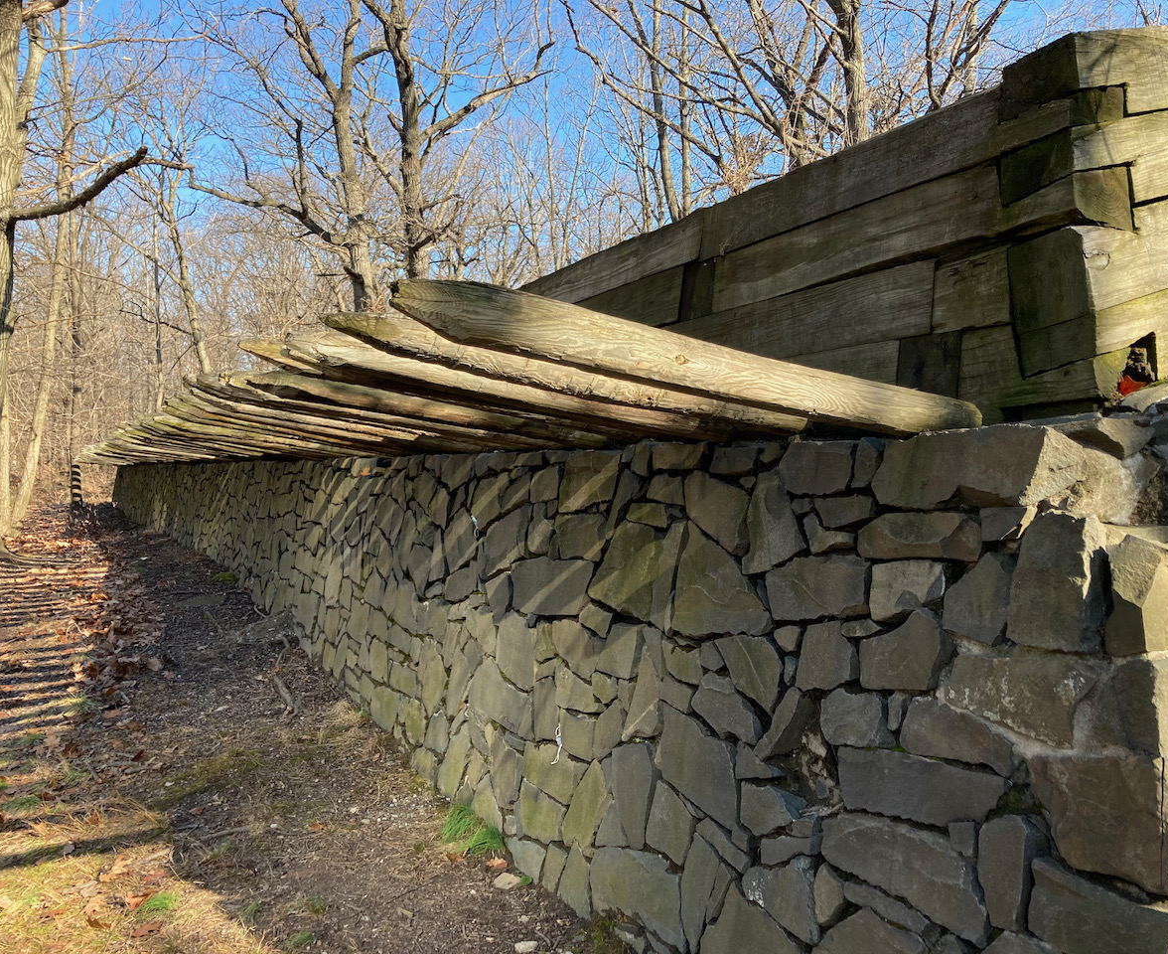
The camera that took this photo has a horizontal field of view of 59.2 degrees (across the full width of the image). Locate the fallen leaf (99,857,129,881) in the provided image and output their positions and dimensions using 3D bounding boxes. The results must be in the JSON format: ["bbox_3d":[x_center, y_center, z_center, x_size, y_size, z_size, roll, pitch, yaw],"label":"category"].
[{"bbox_3d":[-1.800,1.490,3.943,0.090,0.040,0.140,0,1,9],"label":"fallen leaf"}]

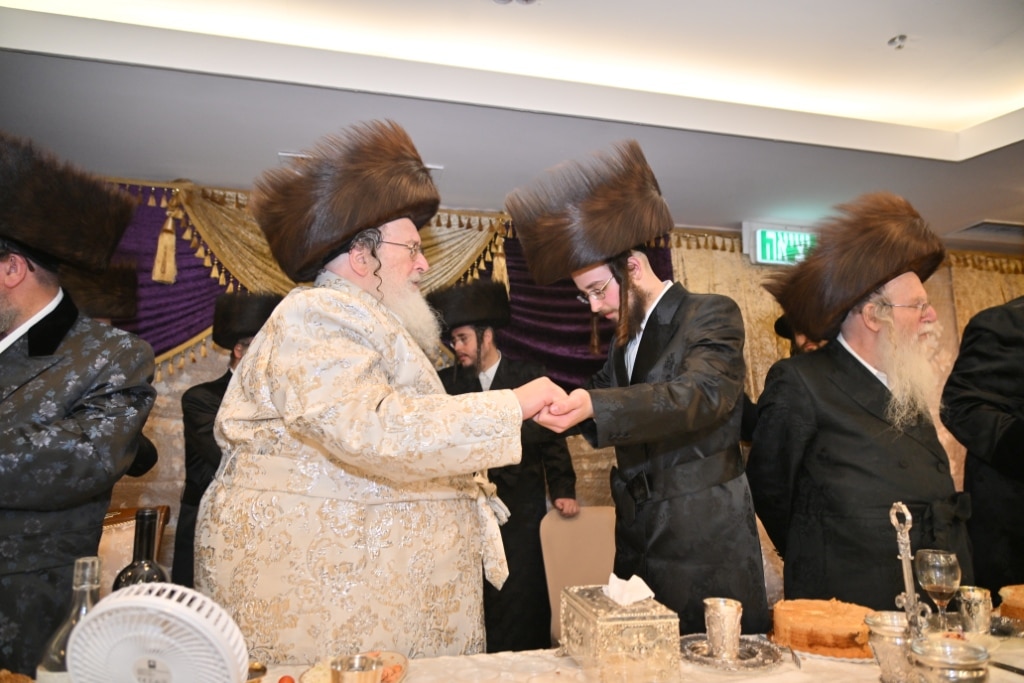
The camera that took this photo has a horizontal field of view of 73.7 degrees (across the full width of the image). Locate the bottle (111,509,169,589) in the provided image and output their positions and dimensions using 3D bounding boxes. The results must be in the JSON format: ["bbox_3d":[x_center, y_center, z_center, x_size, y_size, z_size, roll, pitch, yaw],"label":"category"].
[{"bbox_3d":[-0.489,0.373,0.892,0.077,0.305,0.077,0,-9,0],"label":"bottle"}]

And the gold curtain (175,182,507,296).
[{"bbox_3d":[-0.762,-0.396,3.210,1.517,0.588,0.130,2,-9,-14],"label":"gold curtain"}]

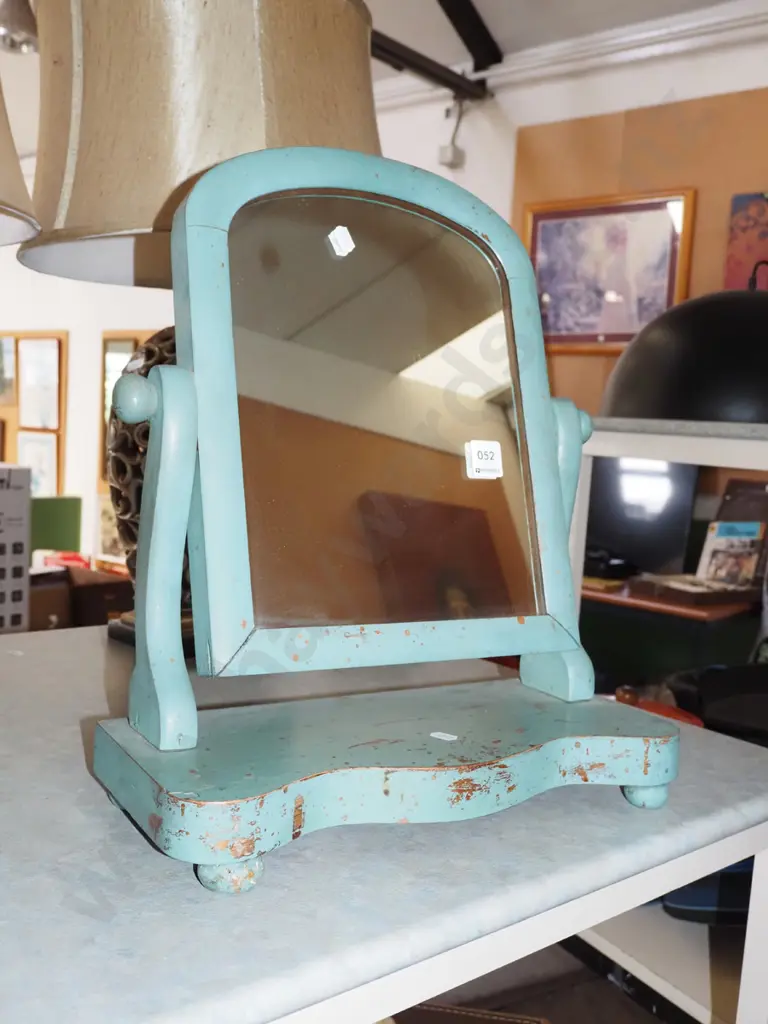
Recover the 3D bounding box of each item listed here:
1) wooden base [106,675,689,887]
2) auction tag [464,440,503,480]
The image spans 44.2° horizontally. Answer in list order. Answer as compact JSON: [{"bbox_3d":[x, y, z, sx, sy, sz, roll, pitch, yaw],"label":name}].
[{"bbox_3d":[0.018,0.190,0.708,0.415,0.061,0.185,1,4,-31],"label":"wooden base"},{"bbox_3d":[0.094,-0.048,0.870,0.035,0.035,0.002,1,-11,-30],"label":"auction tag"}]

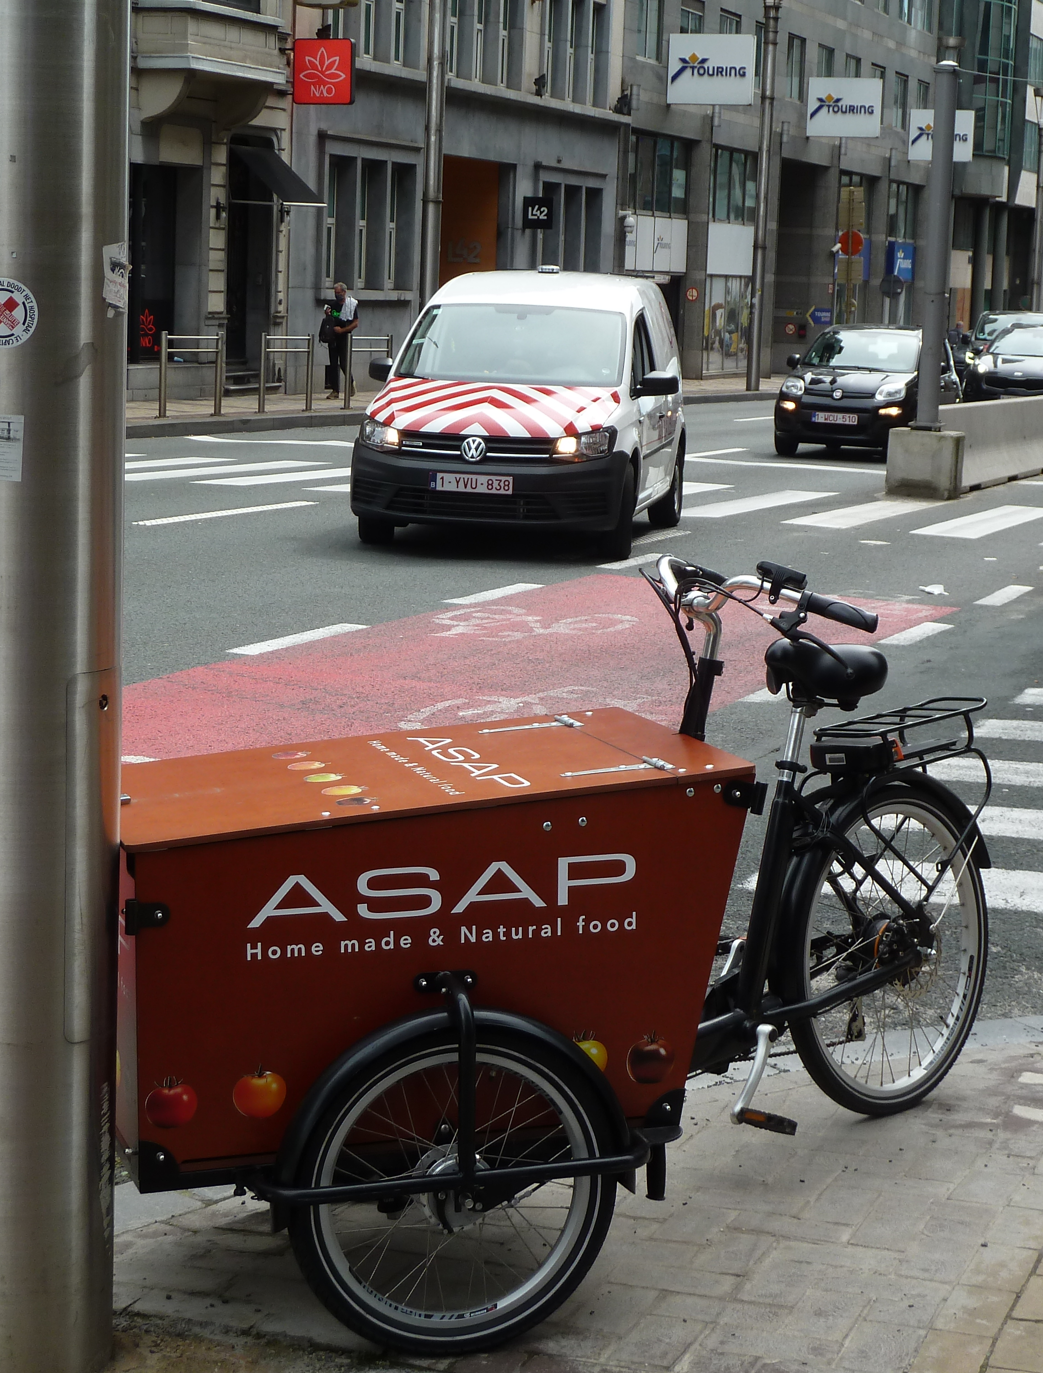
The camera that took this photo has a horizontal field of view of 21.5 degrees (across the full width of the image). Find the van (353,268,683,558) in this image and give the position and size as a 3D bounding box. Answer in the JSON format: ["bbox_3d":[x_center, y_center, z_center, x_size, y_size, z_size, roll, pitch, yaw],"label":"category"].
[{"bbox_3d":[0.100,-1.950,18.680,1.870,1.840,4.420,3,8,10],"label":"van"}]

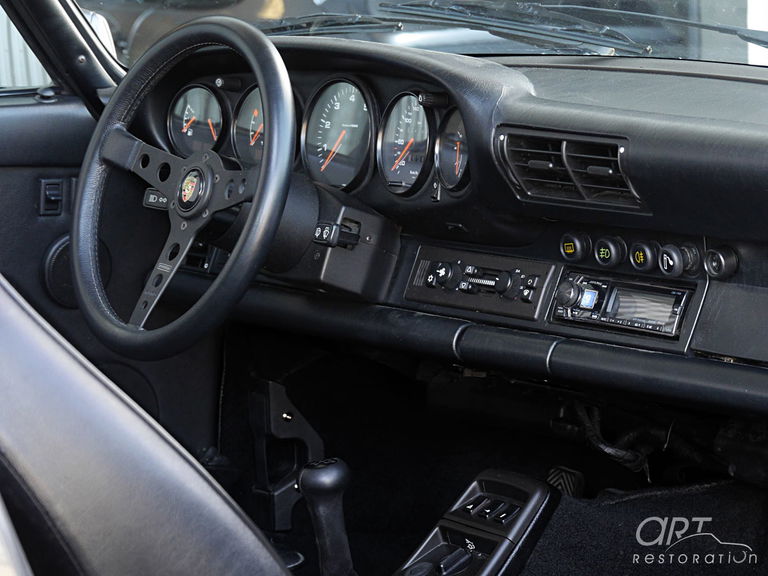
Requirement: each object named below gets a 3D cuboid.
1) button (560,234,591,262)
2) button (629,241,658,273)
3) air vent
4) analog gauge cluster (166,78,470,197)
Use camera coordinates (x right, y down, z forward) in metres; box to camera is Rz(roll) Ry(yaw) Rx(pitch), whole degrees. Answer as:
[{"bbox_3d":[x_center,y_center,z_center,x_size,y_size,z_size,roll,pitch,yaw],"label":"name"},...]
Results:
[{"bbox_3d":[0.195,-0.040,2.432,0.022,0.028,0.028,-6,10,-38],"label":"button"},{"bbox_3d":[0.254,-0.031,2.358,0.022,0.028,0.028,-6,10,-38],"label":"button"},{"bbox_3d":[0.190,-0.116,2.364,0.050,0.078,0.186,-22,19,-35],"label":"air vent"},{"bbox_3d":[-0.065,-0.170,2.661,0.060,0.130,0.555,2,5,-39],"label":"analog gauge cluster"}]

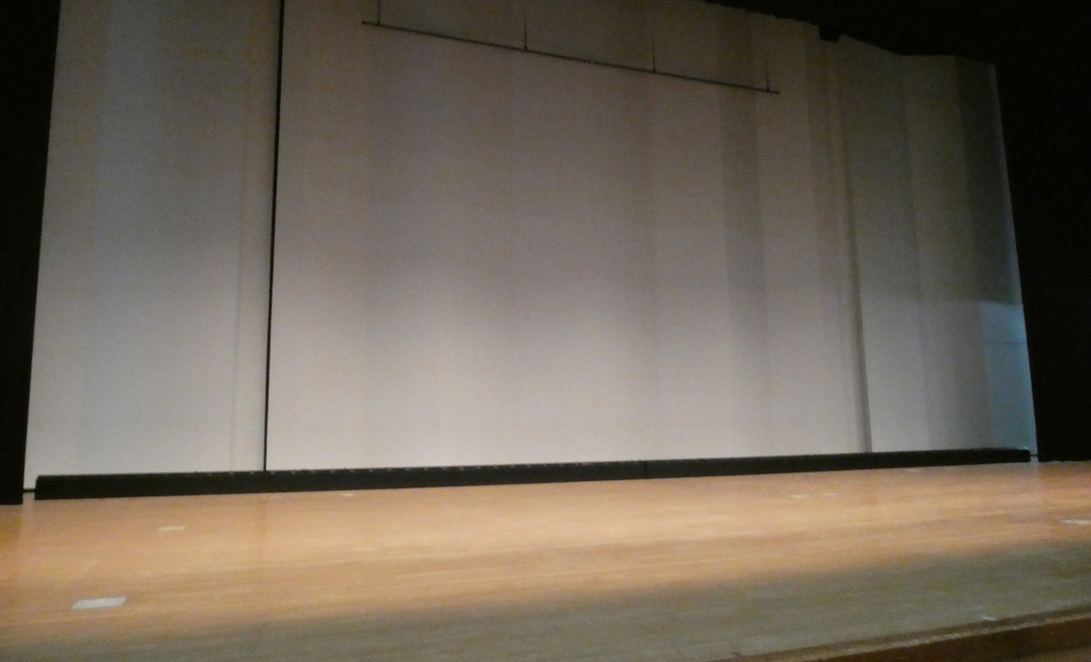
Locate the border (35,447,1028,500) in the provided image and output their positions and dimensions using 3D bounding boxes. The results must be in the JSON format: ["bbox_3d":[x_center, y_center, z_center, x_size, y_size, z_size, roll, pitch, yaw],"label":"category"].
[{"bbox_3d":[1.862,2.404,13.332,18.390,0.304,0.300,2,-8,-20],"label":"border"}]

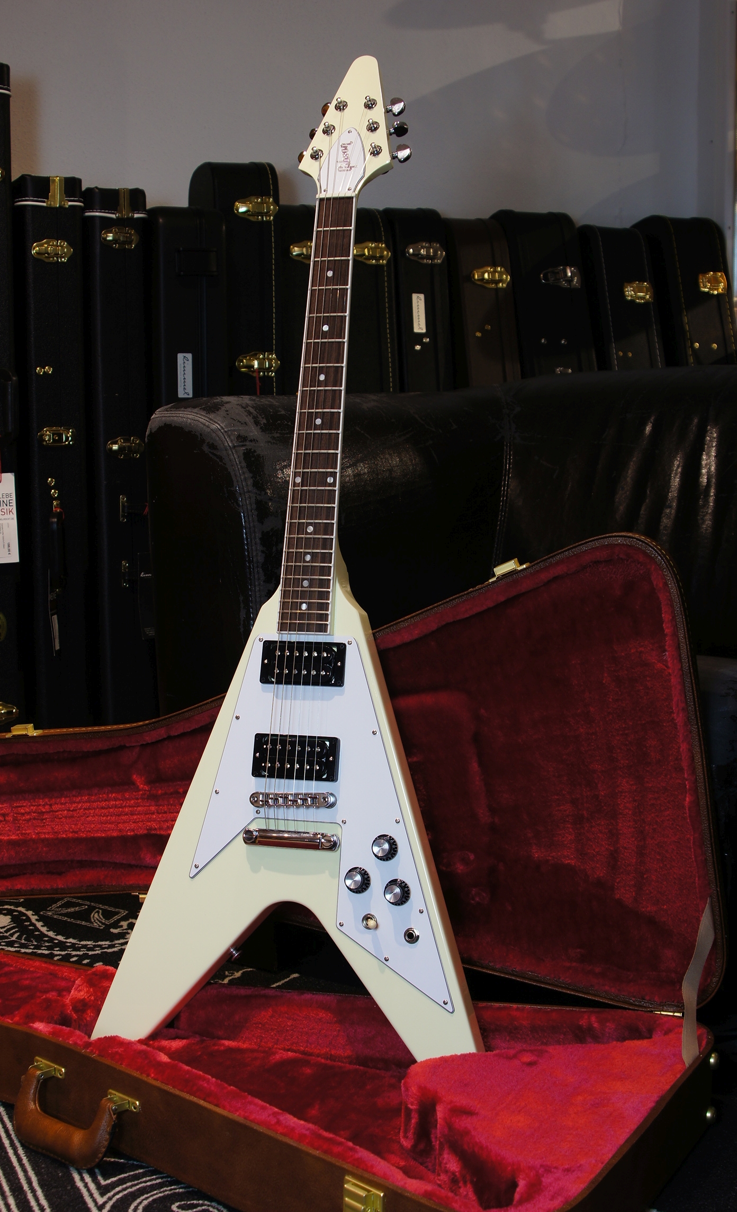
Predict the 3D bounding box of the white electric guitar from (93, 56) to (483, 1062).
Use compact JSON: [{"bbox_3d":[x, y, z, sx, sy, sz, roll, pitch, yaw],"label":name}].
[{"bbox_3d":[-0.047,-0.071,1.552,0.422,1.106,0.090,1,-10,17],"label":"white electric guitar"}]

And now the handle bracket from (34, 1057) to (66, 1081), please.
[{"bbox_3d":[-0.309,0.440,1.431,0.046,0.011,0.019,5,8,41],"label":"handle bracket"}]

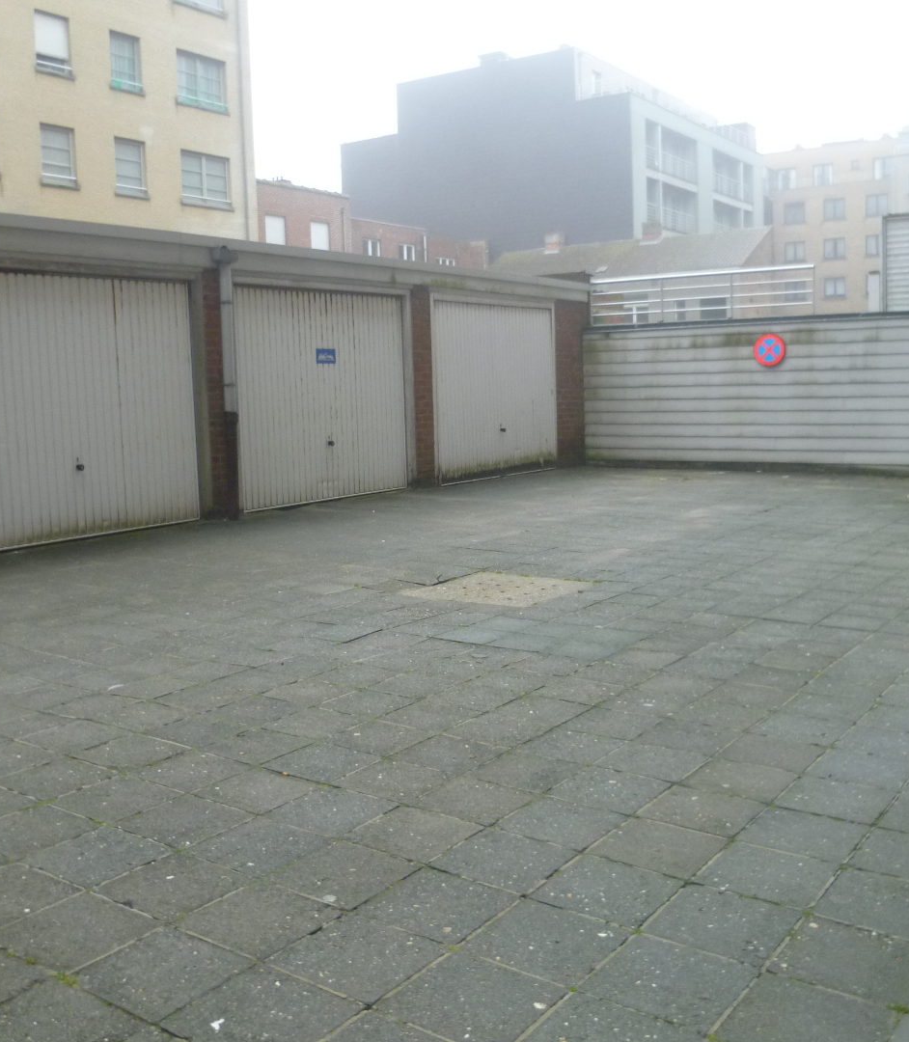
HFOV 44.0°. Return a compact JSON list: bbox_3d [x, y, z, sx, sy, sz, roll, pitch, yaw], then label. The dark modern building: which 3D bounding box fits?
[{"bbox_3d":[6.330,-16.681,68.729,19.000,18.100,17.300,4,9,36],"label":"dark modern building"}]

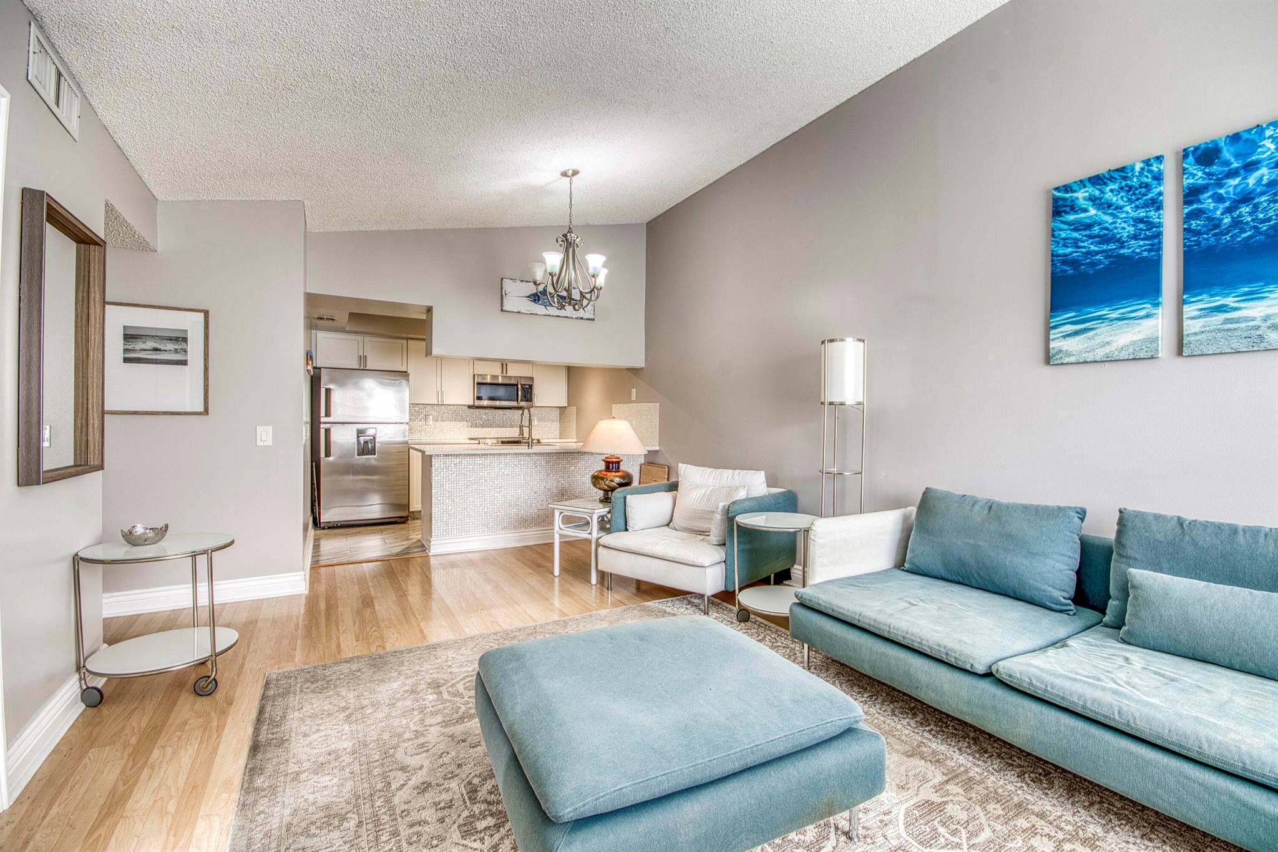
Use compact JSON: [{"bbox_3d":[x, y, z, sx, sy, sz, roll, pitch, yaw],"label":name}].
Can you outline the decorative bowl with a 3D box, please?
[{"bbox_3d":[-2.087,0.454,2.246,0.150,0.085,0.145,1,0,-31],"label":"decorative bowl"}]

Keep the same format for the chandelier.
[{"bbox_3d":[-0.500,-1.352,3.867,0.560,1.040,0.560,0,0,0],"label":"chandelier"}]

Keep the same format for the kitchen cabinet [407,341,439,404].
[{"bbox_3d":[-2.640,-0.637,6.490,0.372,0.743,0.340,1,0,-31],"label":"kitchen cabinet"}]

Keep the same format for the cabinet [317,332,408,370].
[{"bbox_3d":[-3.203,-0.820,6.143,0.942,0.378,0.340,1,0,-31],"label":"cabinet"}]

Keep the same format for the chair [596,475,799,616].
[{"bbox_3d":[0.421,0.781,3.781,1.010,0.720,1.020,1,0,41],"label":"chair"}]

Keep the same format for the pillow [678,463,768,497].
[{"bbox_3d":[0.629,0.520,4.016,0.680,0.450,0.200,1,-14,37],"label":"pillow"}]

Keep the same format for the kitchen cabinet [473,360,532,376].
[{"bbox_3d":[-1.812,-0.828,6.994,0.772,0.345,0.340,1,0,-31],"label":"kitchen cabinet"}]

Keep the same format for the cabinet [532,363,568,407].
[{"bbox_3d":[-1.320,-0.646,7.588,0.515,0.760,0.330,0,0,-30],"label":"cabinet"}]

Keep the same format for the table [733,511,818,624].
[{"bbox_3d":[0.781,0.840,2.999,0.510,0.620,0.510,1,0,0],"label":"table"}]

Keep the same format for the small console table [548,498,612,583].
[{"bbox_3d":[-0.319,0.868,4.190,0.470,0.530,0.600,1,0,37],"label":"small console table"}]

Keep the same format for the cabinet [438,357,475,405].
[{"bbox_3d":[-2.311,-0.634,6.691,0.388,0.743,0.340,1,0,-31],"label":"cabinet"}]

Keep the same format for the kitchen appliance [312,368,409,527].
[{"bbox_3d":[-3.139,0.242,6.055,0.850,1.680,0.770,1,0,-31],"label":"kitchen appliance"}]

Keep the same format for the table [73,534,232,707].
[{"bbox_3d":[-1.994,0.807,2.231,0.510,0.620,0.510,1,0,-31],"label":"table"}]

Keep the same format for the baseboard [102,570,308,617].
[{"bbox_3d":[-2.642,1.035,3.310,1.000,0.137,0.020,1,0,-31],"label":"baseboard"}]

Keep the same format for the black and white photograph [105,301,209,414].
[{"bbox_3d":[-2.908,-0.397,3.211,0.500,0.655,0.030,0,0,-30],"label":"black and white photograph"}]

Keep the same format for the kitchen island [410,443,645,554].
[{"bbox_3d":[-1.017,0.667,5.307,2.250,0.915,1.020,0,0,-30],"label":"kitchen island"}]

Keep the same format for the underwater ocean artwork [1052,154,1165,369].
[{"bbox_3d":[2.074,-0.705,2.374,0.034,0.836,0.388,1,0,-31],"label":"underwater ocean artwork"}]

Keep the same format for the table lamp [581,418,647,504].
[{"bbox_3d":[-0.219,0.263,4.241,0.510,0.670,0.510,0,0,0],"label":"table lamp"}]

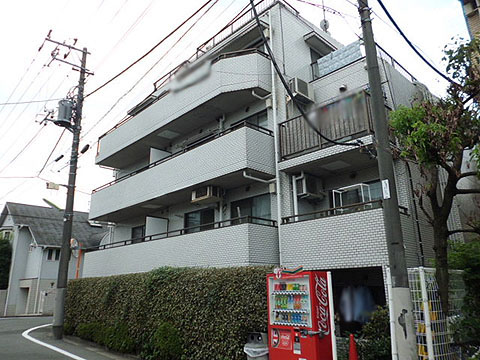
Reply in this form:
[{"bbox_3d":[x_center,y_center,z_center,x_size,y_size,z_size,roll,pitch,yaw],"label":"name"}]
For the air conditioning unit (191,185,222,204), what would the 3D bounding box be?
[{"bbox_3d":[-1.016,0.447,10.906,0.480,0.380,0.790,15,-23,-42],"label":"air conditioning unit"}]

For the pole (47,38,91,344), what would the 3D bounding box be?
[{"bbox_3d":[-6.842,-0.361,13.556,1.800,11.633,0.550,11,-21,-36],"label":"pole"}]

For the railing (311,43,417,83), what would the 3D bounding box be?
[{"bbox_3d":[4.036,-3.173,11.574,3.300,0.640,1.900,15,-23,-42],"label":"railing"}]

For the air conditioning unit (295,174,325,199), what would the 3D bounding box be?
[{"bbox_3d":[1.878,0.214,9.745,0.780,0.520,0.290,15,-23,-42],"label":"air conditioning unit"}]

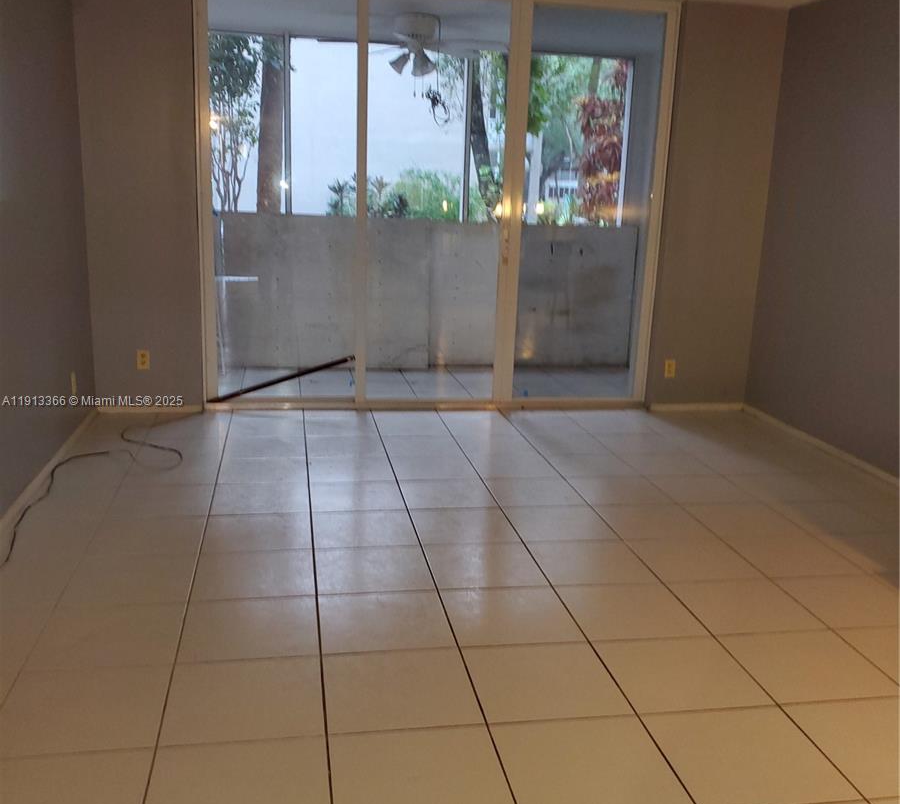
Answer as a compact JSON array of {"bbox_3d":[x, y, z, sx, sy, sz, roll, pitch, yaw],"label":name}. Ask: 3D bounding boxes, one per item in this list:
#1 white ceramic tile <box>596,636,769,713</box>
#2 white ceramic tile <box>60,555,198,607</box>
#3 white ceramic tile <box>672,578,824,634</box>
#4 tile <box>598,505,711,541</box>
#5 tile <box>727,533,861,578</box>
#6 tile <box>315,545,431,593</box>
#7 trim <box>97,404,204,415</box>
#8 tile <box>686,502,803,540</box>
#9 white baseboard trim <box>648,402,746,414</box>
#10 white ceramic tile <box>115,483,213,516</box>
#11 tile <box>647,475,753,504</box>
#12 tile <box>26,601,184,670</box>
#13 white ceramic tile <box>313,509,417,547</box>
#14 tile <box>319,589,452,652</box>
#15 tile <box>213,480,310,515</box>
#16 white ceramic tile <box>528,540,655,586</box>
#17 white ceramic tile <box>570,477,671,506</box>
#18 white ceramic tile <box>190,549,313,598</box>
[{"bbox_3d":[0.664,0.787,2.621,0.400,0.010,0.394,0,14,-10],"label":"white ceramic tile"},{"bbox_3d":[-1.077,0.605,3.077,0.395,0.010,0.382,0,14,-10],"label":"white ceramic tile"},{"bbox_3d":[1.005,0.698,3.086,0.400,0.010,0.390,0,14,-10],"label":"white ceramic tile"},{"bbox_3d":[0.867,0.511,3.842,0.400,0.010,0.390,0,14,-10],"label":"tile"},{"bbox_3d":[1.327,0.598,3.503,0.402,0.010,0.394,0,14,-10],"label":"tile"},{"bbox_3d":[-0.277,0.605,3.233,0.400,0.010,0.394,0,14,-10],"label":"tile"},{"bbox_3d":[-1.741,0.036,5.250,0.592,0.050,0.013,0,14,-10],"label":"trim"},{"bbox_3d":[1.257,0.507,3.889,0.395,0.010,0.382,0,14,-10],"label":"tile"},{"bbox_3d":[1.599,0.038,5.815,0.641,0.050,0.013,0,14,-10],"label":"white baseboard trim"},{"bbox_3d":[-1.212,0.420,3.813,0.402,0.010,0.394,0,14,-10],"label":"white ceramic tile"},{"bbox_3d":[1.203,0.417,4.294,0.400,0.010,0.390,0,14,-10],"label":"tile"},{"bbox_3d":[-1.008,0.697,2.692,0.402,0.010,0.394,0,14,-10],"label":"tile"},{"bbox_3d":[-0.345,0.513,3.612,0.400,0.010,0.394,0,14,-10],"label":"white ceramic tile"},{"bbox_3d":[-0.208,0.700,2.866,0.400,0.010,0.390,0,14,-10],"label":"tile"},{"bbox_3d":[-0.819,0.421,3.927,0.400,0.010,0.390,0,14,-10],"label":"tile"},{"bbox_3d":[0.526,0.600,3.357,0.402,0.010,0.394,0,14,-10],"label":"white ceramic tile"},{"bbox_3d":[0.788,0.415,4.193,0.395,0.010,0.382,0,14,-10],"label":"white ceramic tile"},{"bbox_3d":[-0.681,0.608,3.171,0.400,0.010,0.390,0,14,-10],"label":"white ceramic tile"}]

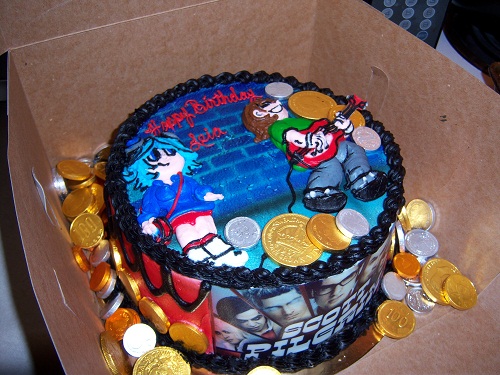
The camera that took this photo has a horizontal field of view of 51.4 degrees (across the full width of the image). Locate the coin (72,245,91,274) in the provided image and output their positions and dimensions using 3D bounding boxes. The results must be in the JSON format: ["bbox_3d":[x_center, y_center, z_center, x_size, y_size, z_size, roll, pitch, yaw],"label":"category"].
[{"bbox_3d":[-0.130,0.055,0.400,0.004,0.024,0.024,-29,52,-10],"label":"coin"}]

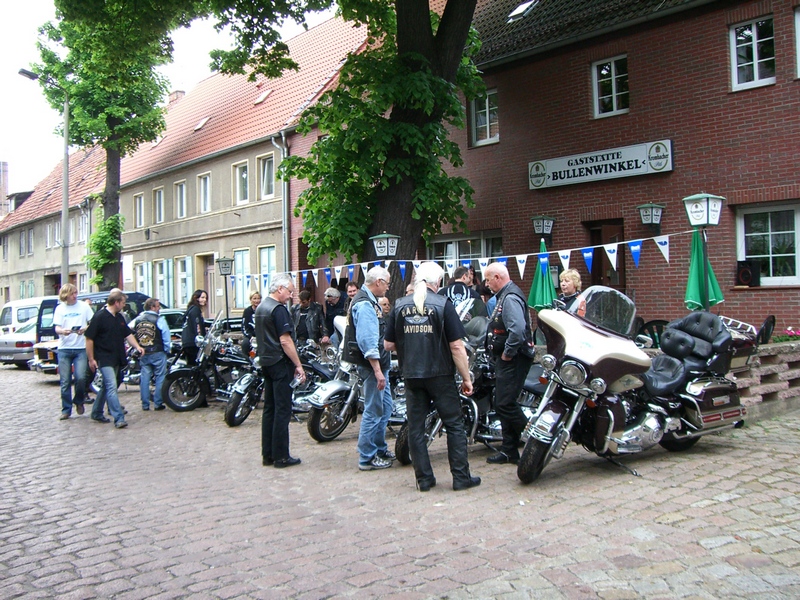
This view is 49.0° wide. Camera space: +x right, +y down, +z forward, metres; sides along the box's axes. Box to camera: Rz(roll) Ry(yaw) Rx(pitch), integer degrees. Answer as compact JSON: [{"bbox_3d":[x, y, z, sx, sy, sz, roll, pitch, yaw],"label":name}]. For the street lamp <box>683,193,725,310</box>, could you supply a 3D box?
[{"bbox_3d":[3.444,-0.389,9.900,0.360,1.640,0.360,-1,-1,-41],"label":"street lamp"}]

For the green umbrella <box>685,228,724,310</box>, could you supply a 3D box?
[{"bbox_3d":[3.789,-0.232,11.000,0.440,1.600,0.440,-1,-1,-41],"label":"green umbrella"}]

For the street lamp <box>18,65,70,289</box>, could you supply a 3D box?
[{"bbox_3d":[-10.053,-2.228,24.634,1.450,8.450,0.320,-1,-1,-41],"label":"street lamp"}]

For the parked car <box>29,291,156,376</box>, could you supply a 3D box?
[{"bbox_3d":[-6.499,0.776,20.296,4.300,1.800,1.750,-1,-1,-38],"label":"parked car"}]

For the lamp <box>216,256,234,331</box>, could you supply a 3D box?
[{"bbox_3d":[-3.596,-0.124,18.200,0.360,1.570,0.360,-1,-1,-11],"label":"lamp"}]

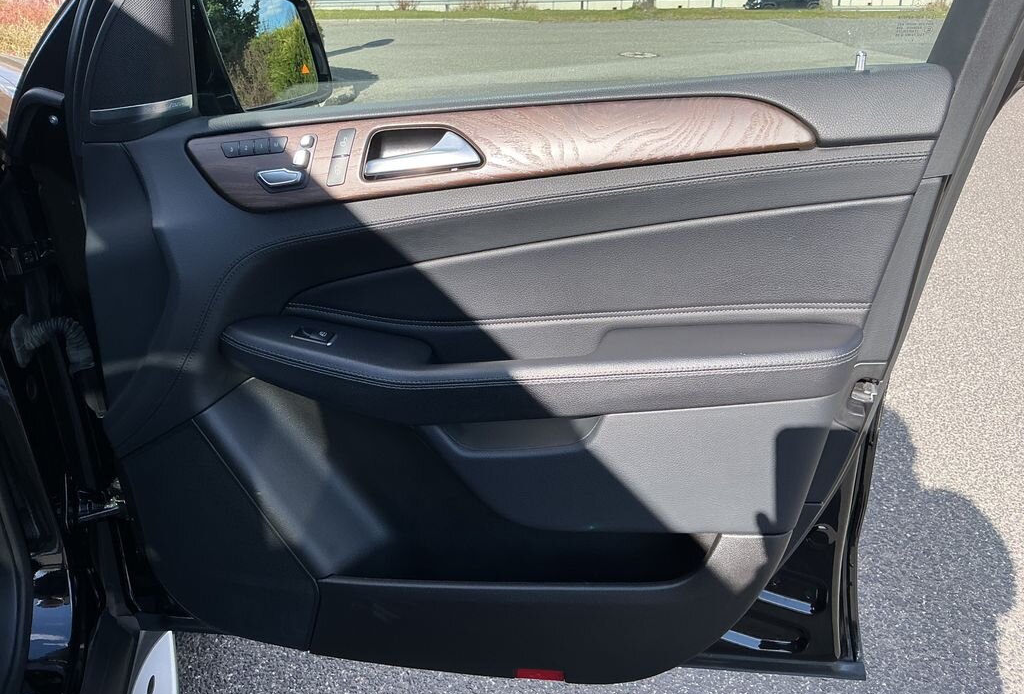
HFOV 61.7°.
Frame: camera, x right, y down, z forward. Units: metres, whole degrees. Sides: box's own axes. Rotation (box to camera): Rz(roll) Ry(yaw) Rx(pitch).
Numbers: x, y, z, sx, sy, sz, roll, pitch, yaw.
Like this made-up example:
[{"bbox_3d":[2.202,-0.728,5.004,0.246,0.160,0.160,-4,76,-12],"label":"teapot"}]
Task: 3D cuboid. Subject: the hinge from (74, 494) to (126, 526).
[{"bbox_3d":[-0.584,0.231,1.217,0.062,0.040,0.042,2,23,5],"label":"hinge"}]

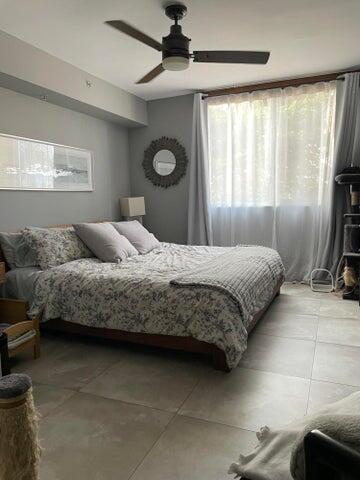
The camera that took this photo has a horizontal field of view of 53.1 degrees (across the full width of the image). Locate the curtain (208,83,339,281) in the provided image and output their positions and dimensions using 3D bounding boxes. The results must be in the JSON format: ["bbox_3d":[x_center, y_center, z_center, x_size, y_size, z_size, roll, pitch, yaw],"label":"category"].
[{"bbox_3d":[1.083,-0.646,4.512,1.560,2.350,0.120,2,7,23],"label":"curtain"}]

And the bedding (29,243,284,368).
[{"bbox_3d":[0.020,0.374,3.351,1.660,0.500,2.100,2,7,23],"label":"bedding"}]

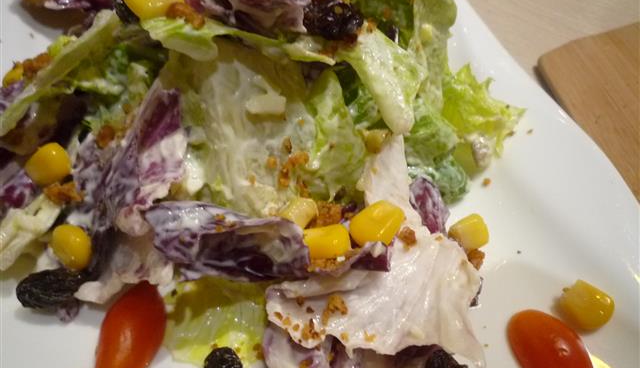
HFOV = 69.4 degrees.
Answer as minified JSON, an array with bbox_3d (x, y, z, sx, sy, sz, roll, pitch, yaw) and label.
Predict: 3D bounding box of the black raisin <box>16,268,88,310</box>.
[{"bbox_3d":[-0.083,0.033,0.143,0.021,0.011,0.012,-9,63,-5],"label":"black raisin"}]

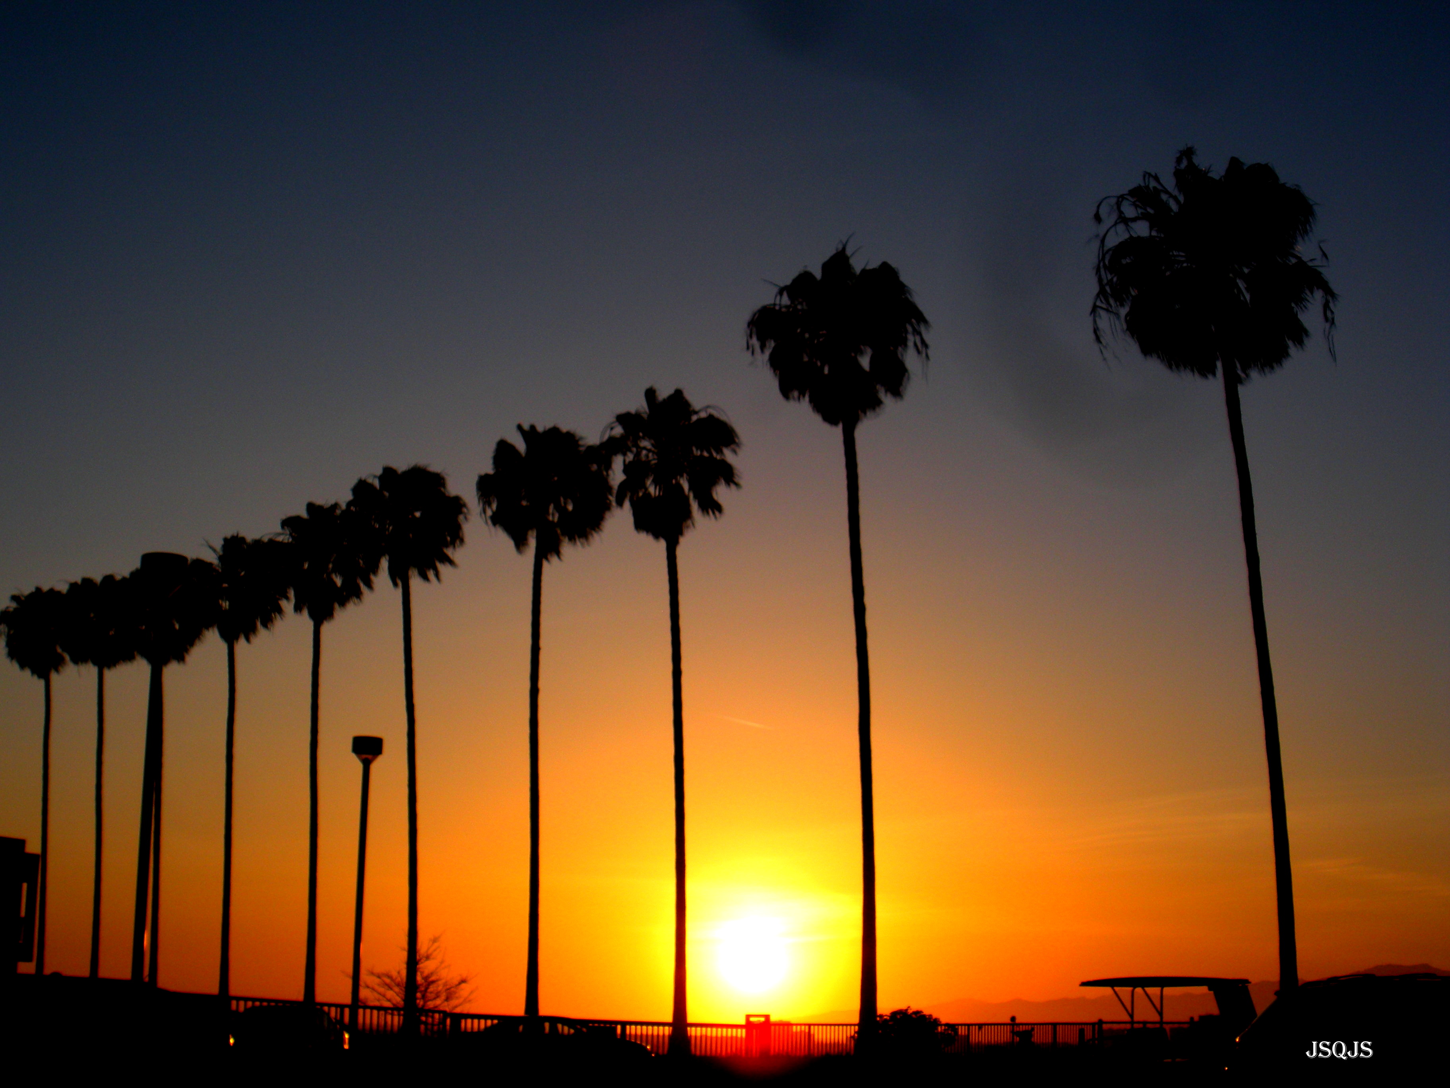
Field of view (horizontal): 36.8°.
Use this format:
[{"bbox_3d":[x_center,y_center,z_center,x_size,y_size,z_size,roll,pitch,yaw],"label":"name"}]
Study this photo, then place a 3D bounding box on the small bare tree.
[{"bbox_3d":[-9.636,13.912,68.371,3.591,3.415,3.591,0,-13,0],"label":"small bare tree"}]

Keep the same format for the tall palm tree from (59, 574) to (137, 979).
[{"bbox_3d":[-27.153,10.135,93.015,3.430,18.084,3.430,0,-13,0],"label":"tall palm tree"}]

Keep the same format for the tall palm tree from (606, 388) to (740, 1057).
[{"bbox_3d":[-1.375,4.269,55.445,3.444,17.144,3.444,0,-13,0],"label":"tall palm tree"}]

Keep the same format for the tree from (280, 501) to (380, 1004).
[{"bbox_3d":[-13.736,7.240,74.449,3.462,17.887,3.462,0,-13,0],"label":"tree"}]

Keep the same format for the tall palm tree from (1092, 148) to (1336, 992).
[{"bbox_3d":[9.270,0.621,40.223,4.625,16.942,4.625,0,-13,0],"label":"tall palm tree"}]

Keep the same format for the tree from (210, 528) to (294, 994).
[{"bbox_3d":[-17.806,8.317,80.595,3.275,17.789,3.275,0,-13,0],"label":"tree"}]

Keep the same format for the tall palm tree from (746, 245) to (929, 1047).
[{"bbox_3d":[2.593,1.990,49.307,4.260,18.713,4.260,0,-13,0],"label":"tall palm tree"}]

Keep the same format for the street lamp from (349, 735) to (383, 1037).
[{"bbox_3d":[-7.623,7.402,45.742,0.664,6.820,0.664,0,-13,0],"label":"street lamp"}]

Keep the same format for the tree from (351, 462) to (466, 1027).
[{"bbox_3d":[-10.127,6.209,68.297,3.759,17.924,3.759,0,-13,0],"label":"tree"}]

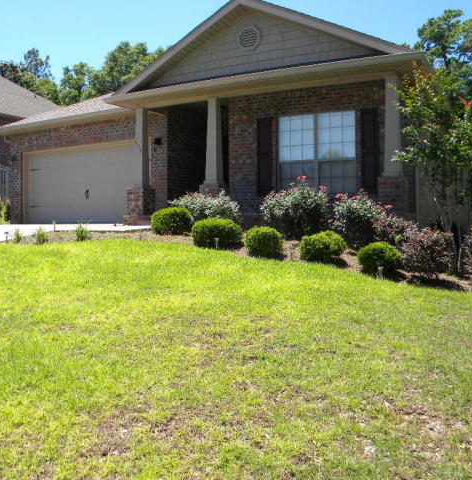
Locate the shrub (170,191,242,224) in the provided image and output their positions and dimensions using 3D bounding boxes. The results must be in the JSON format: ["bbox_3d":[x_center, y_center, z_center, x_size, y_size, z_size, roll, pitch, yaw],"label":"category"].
[{"bbox_3d":[-0.552,-0.552,9.680,1.319,0.748,1.100,0,2,0],"label":"shrub"}]

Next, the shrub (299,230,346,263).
[{"bbox_3d":[1.320,0.099,7.900,0.740,0.500,0.700,0,2,0],"label":"shrub"}]

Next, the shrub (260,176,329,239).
[{"bbox_3d":[0.999,-0.546,8.840,1.138,1.076,1.050,0,2,0],"label":"shrub"}]

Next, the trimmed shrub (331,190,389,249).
[{"bbox_3d":[1.994,-0.328,8.290,0.942,0.929,0.950,0,2,0],"label":"trimmed shrub"}]

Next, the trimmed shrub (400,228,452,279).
[{"bbox_3d":[2.631,0.186,7.150,0.730,0.700,0.700,0,2,0],"label":"trimmed shrub"}]

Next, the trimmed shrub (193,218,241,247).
[{"bbox_3d":[-0.303,-0.106,8.480,0.803,0.491,0.750,0,2,0],"label":"trimmed shrub"}]

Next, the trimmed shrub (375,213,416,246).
[{"bbox_3d":[2.542,-0.120,8.250,0.760,0.660,0.740,0,2,0],"label":"trimmed shrub"}]

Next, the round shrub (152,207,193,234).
[{"bbox_3d":[-1.271,-0.384,10.200,0.830,0.560,0.800,0,2,0],"label":"round shrub"}]

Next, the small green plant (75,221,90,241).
[{"bbox_3d":[-2.846,-0.158,9.600,0.310,0.340,0.300,0,2,0],"label":"small green plant"}]

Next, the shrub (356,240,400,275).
[{"bbox_3d":[1.990,0.244,7.230,0.602,0.475,0.600,0,2,0],"label":"shrub"}]

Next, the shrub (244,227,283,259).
[{"bbox_3d":[0.429,0.039,8.080,0.581,0.499,0.580,0,2,0],"label":"shrub"}]

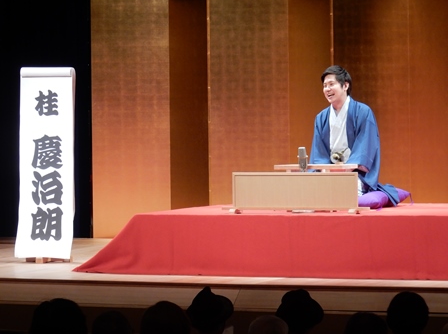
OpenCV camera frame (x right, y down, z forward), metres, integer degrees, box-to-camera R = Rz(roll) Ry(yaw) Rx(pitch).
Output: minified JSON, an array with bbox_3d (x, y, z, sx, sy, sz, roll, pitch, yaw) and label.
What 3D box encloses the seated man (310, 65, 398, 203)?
[{"bbox_3d":[0.830,-0.208,11.900,0.570,0.930,0.720,0,1,27],"label":"seated man"}]

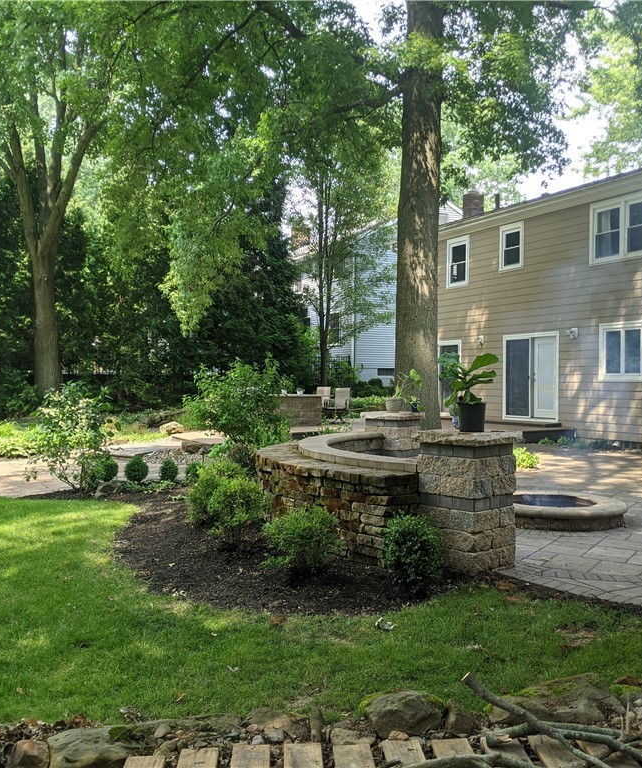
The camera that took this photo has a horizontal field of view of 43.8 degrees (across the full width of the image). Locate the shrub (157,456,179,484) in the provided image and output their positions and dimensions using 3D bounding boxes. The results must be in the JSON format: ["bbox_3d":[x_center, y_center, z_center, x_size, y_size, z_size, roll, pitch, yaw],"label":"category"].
[{"bbox_3d":[-2.170,1.235,11.400,0.300,0.370,0.300,1,0,0],"label":"shrub"}]

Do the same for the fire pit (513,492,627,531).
[{"bbox_3d":[2.313,1.295,8.201,1.560,0.200,1.560,1,0,0],"label":"fire pit"}]

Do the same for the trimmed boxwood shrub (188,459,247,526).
[{"bbox_3d":[-1.060,1.105,8.100,0.630,0.690,0.630,1,0,0],"label":"trimmed boxwood shrub"}]

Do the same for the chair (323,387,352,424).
[{"bbox_3d":[0.474,0.623,22.600,0.630,1.010,0.700,1,0,25],"label":"chair"}]

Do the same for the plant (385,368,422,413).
[{"bbox_3d":[1.143,0.096,11.000,0.500,0.600,0.420,1,0,0],"label":"plant"}]

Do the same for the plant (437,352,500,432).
[{"bbox_3d":[1.200,0.069,6.500,0.500,0.650,0.450,1,0,0],"label":"plant"}]

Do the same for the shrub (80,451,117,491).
[{"bbox_3d":[-3.051,1.181,11.100,0.420,0.460,0.420,1,0,0],"label":"shrub"}]

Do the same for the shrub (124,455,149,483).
[{"bbox_3d":[-2.603,1.206,11.300,0.360,0.410,0.360,1,0,0],"label":"shrub"}]

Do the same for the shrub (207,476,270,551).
[{"bbox_3d":[-0.758,1.157,7.250,0.590,0.630,0.590,1,0,0],"label":"shrub"}]

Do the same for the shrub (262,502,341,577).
[{"bbox_3d":[-0.160,1.246,6.400,0.600,0.550,0.600,1,0,0],"label":"shrub"}]

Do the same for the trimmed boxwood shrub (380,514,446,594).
[{"bbox_3d":[0.666,1.217,5.750,0.460,0.570,0.460,1,0,0],"label":"trimmed boxwood shrub"}]

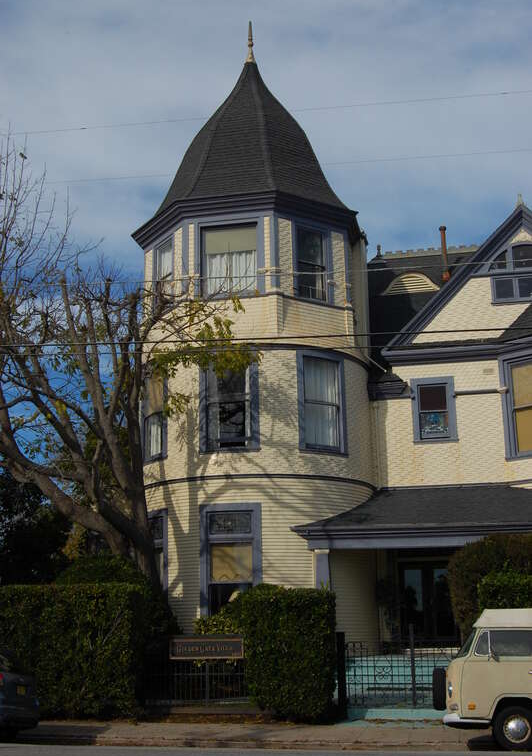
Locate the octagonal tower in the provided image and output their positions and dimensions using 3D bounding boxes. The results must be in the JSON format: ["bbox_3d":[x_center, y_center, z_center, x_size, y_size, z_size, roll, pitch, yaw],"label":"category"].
[{"bbox_3d":[-0.255,-1.643,27.669,6.600,20.500,6.600,-4,-15,13],"label":"octagonal tower"}]

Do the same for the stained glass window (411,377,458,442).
[{"bbox_3d":[4.671,0.876,25.945,1.200,1.840,0.160,-4,-15,13],"label":"stained glass window"}]

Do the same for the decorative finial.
[{"bbox_3d":[-0.433,-10.847,30.135,0.280,1.580,0.280,-4,-15,13],"label":"decorative finial"}]

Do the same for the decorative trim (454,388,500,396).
[{"bbox_3d":[5.853,0.386,25.773,1.200,0.130,0.100,-4,-15,13],"label":"decorative trim"}]

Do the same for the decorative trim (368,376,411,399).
[{"bbox_3d":[3.454,0.236,26.290,1.150,0.700,0.400,-4,-15,13],"label":"decorative trim"}]

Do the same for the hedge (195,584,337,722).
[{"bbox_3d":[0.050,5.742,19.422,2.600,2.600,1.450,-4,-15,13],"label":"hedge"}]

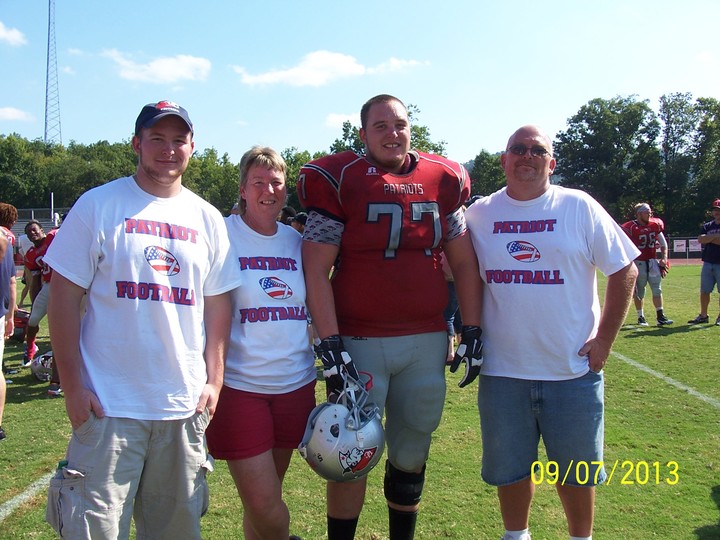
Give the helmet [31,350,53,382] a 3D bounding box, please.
[{"bbox_3d":[-2.872,0.885,6.680,0.250,0.275,0.310,-2,4,-41],"label":"helmet"}]

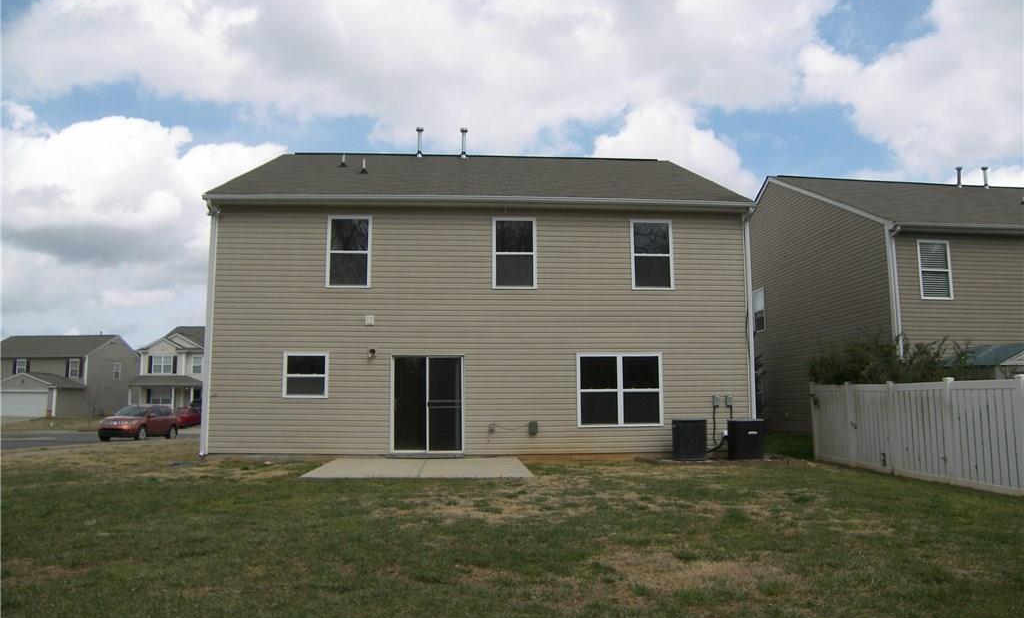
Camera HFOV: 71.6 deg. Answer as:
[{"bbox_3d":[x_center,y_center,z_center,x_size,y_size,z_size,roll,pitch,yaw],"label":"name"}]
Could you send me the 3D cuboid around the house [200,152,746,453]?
[{"bbox_3d":[-0.871,-0.422,20.871,11.550,8.330,12.400,0,-7,-3],"label":"house"}]

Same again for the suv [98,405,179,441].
[{"bbox_3d":[-18.300,5.600,35.100,1.880,1.680,4.720,0,-7,2],"label":"suv"}]

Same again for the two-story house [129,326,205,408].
[{"bbox_3d":[-28.110,5.745,69.094,11.000,8.300,12.500,0,-7,4],"label":"two-story house"}]

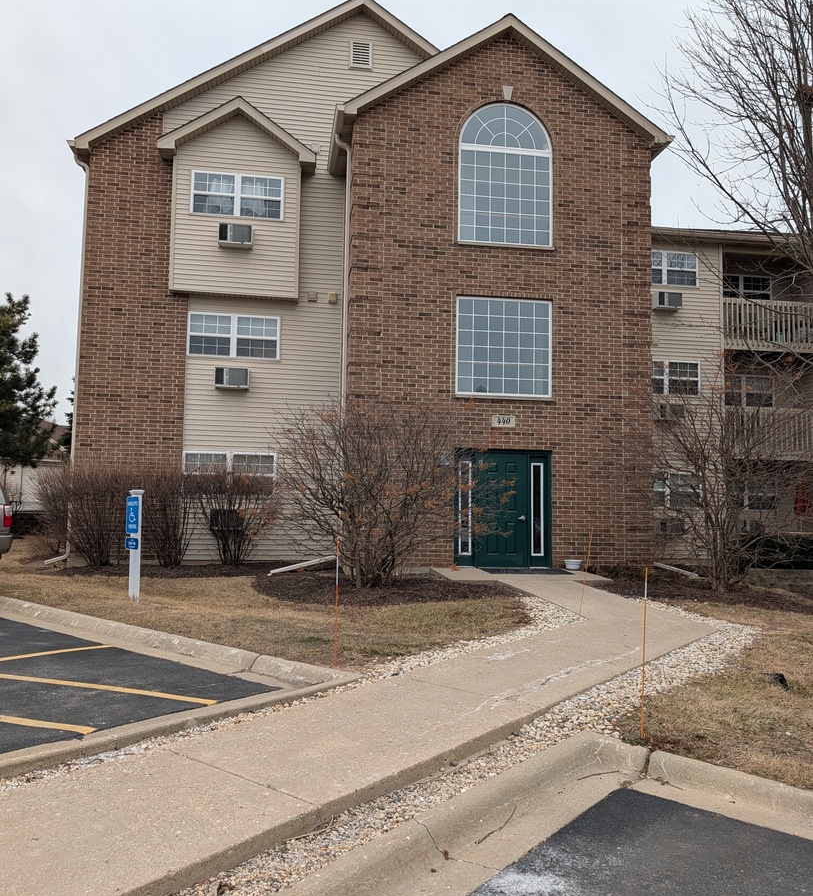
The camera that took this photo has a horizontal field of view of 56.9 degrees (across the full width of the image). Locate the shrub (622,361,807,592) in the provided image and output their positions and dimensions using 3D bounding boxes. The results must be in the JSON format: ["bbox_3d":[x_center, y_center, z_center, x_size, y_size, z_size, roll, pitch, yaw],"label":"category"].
[{"bbox_3d":[4.841,0.412,11.469,2.650,3.471,2.500,2,-4,-8],"label":"shrub"}]

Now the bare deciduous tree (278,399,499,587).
[{"bbox_3d":[-0.204,0.645,11.159,3.355,2.777,2.900,2,-4,-8],"label":"bare deciduous tree"}]

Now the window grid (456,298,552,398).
[{"bbox_3d":[1.810,-1.846,13.794,1.813,1.801,0.120,2,-4,-8],"label":"window grid"}]

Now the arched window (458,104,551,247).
[{"bbox_3d":[1.876,-5.102,13.999,1.798,2.720,0.120,2,-4,-8],"label":"arched window"}]

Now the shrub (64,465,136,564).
[{"bbox_3d":[-5.632,1.212,13.810,1.330,1.890,1.350,2,-4,-8],"label":"shrub"}]

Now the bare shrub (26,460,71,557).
[{"bbox_3d":[-6.625,1.135,13.880,0.850,1.807,1.000,2,-4,-8],"label":"bare shrub"}]

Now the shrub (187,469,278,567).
[{"bbox_3d":[-3.284,1.302,14.181,1.702,1.827,1.500,2,-4,-8],"label":"shrub"}]

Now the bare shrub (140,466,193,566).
[{"bbox_3d":[-4.454,1.250,13.921,0.933,1.886,1.100,2,-4,-8],"label":"bare shrub"}]

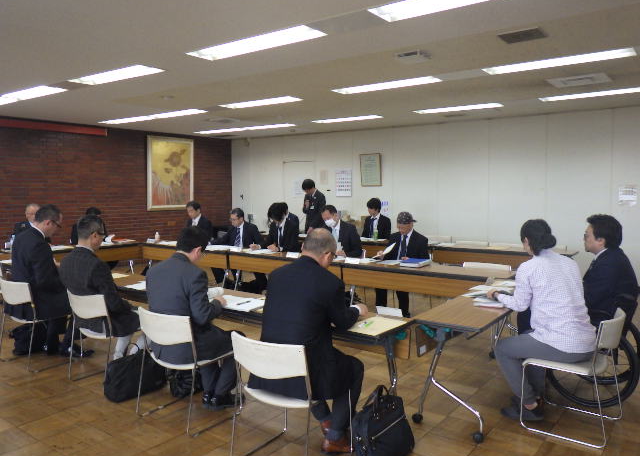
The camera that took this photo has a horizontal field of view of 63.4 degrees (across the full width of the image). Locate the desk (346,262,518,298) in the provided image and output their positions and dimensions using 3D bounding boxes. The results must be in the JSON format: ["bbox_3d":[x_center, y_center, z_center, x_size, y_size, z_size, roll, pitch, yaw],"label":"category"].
[{"bbox_3d":[1.081,0.755,5.242,1.790,0.700,0.450,3,5,36],"label":"desk"}]

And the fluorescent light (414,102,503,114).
[{"bbox_3d":[1.996,-1.761,7.586,1.270,0.070,0.310,3,5,36],"label":"fluorescent light"}]

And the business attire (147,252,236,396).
[{"bbox_3d":[-0.855,0.734,3.691,0.540,1.080,0.640,3,6,36],"label":"business attire"}]

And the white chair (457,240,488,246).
[{"bbox_3d":[2.136,0.599,7.310,0.500,0.760,0.530,3,5,36],"label":"white chair"}]

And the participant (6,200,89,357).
[{"bbox_3d":[-2.445,0.478,4.672,0.520,1.360,0.720,4,6,39],"label":"participant"}]

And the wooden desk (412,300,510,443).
[{"bbox_3d":[1.267,0.869,3.850,0.460,0.710,1.800,3,5,36],"label":"wooden desk"}]

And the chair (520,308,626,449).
[{"bbox_3d":[1.619,0.874,3.294,0.530,0.740,0.500,4,6,42],"label":"chair"}]

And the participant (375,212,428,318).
[{"bbox_3d":[0.995,0.433,5.952,0.560,1.240,0.800,3,5,36],"label":"participant"}]

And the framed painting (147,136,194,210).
[{"bbox_3d":[-2.977,-1.077,10.440,0.050,1.410,1.130,3,6,36],"label":"framed painting"}]

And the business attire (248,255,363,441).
[{"bbox_3d":[-0.077,0.689,2.980,0.580,1.060,0.620,3,5,39],"label":"business attire"}]

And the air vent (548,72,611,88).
[{"bbox_3d":[2.807,-1.590,5.601,0.540,0.050,0.530,3,5,36],"label":"air vent"}]

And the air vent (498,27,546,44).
[{"bbox_3d":[1.483,-1.414,3.787,0.300,0.040,0.310,3,6,36],"label":"air vent"}]

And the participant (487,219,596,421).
[{"bbox_3d":[1.451,0.595,3.411,0.520,1.310,0.720,-4,5,-41],"label":"participant"}]

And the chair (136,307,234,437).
[{"bbox_3d":[-0.909,0.922,3.597,0.520,0.770,0.530,3,6,36],"label":"chair"}]

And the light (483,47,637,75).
[{"bbox_3d":[2.136,-1.529,4.699,1.250,0.080,0.300,3,5,37],"label":"light"}]

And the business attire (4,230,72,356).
[{"bbox_3d":[-2.506,0.644,4.869,0.540,1.120,0.640,3,6,36],"label":"business attire"}]

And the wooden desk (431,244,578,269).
[{"bbox_3d":[2.627,0.642,7.395,1.850,0.710,0.520,3,6,36],"label":"wooden desk"}]

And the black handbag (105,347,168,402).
[{"bbox_3d":[-1.385,1.069,3.877,0.200,0.300,0.430,3,5,37],"label":"black handbag"}]

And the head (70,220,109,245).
[{"bbox_3d":[-1.796,0.044,4.059,0.180,0.260,0.230,3,-13,36],"label":"head"}]

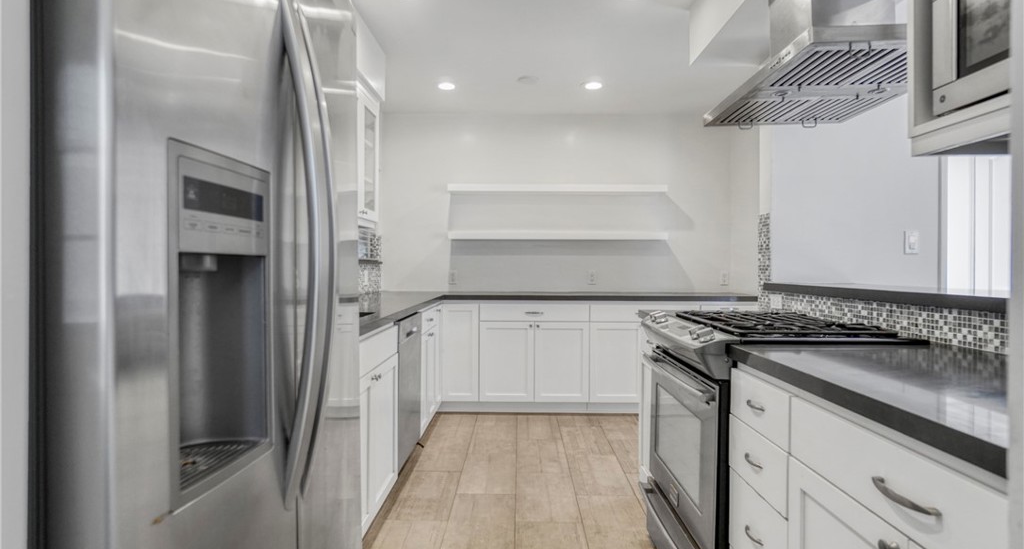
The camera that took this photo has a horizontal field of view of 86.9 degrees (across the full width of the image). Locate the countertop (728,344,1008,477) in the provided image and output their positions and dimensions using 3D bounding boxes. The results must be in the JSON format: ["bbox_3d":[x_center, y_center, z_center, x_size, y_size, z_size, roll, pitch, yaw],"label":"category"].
[{"bbox_3d":[0.932,0.230,1.012,0.645,0.038,1.065,0,1,1],"label":"countertop"}]

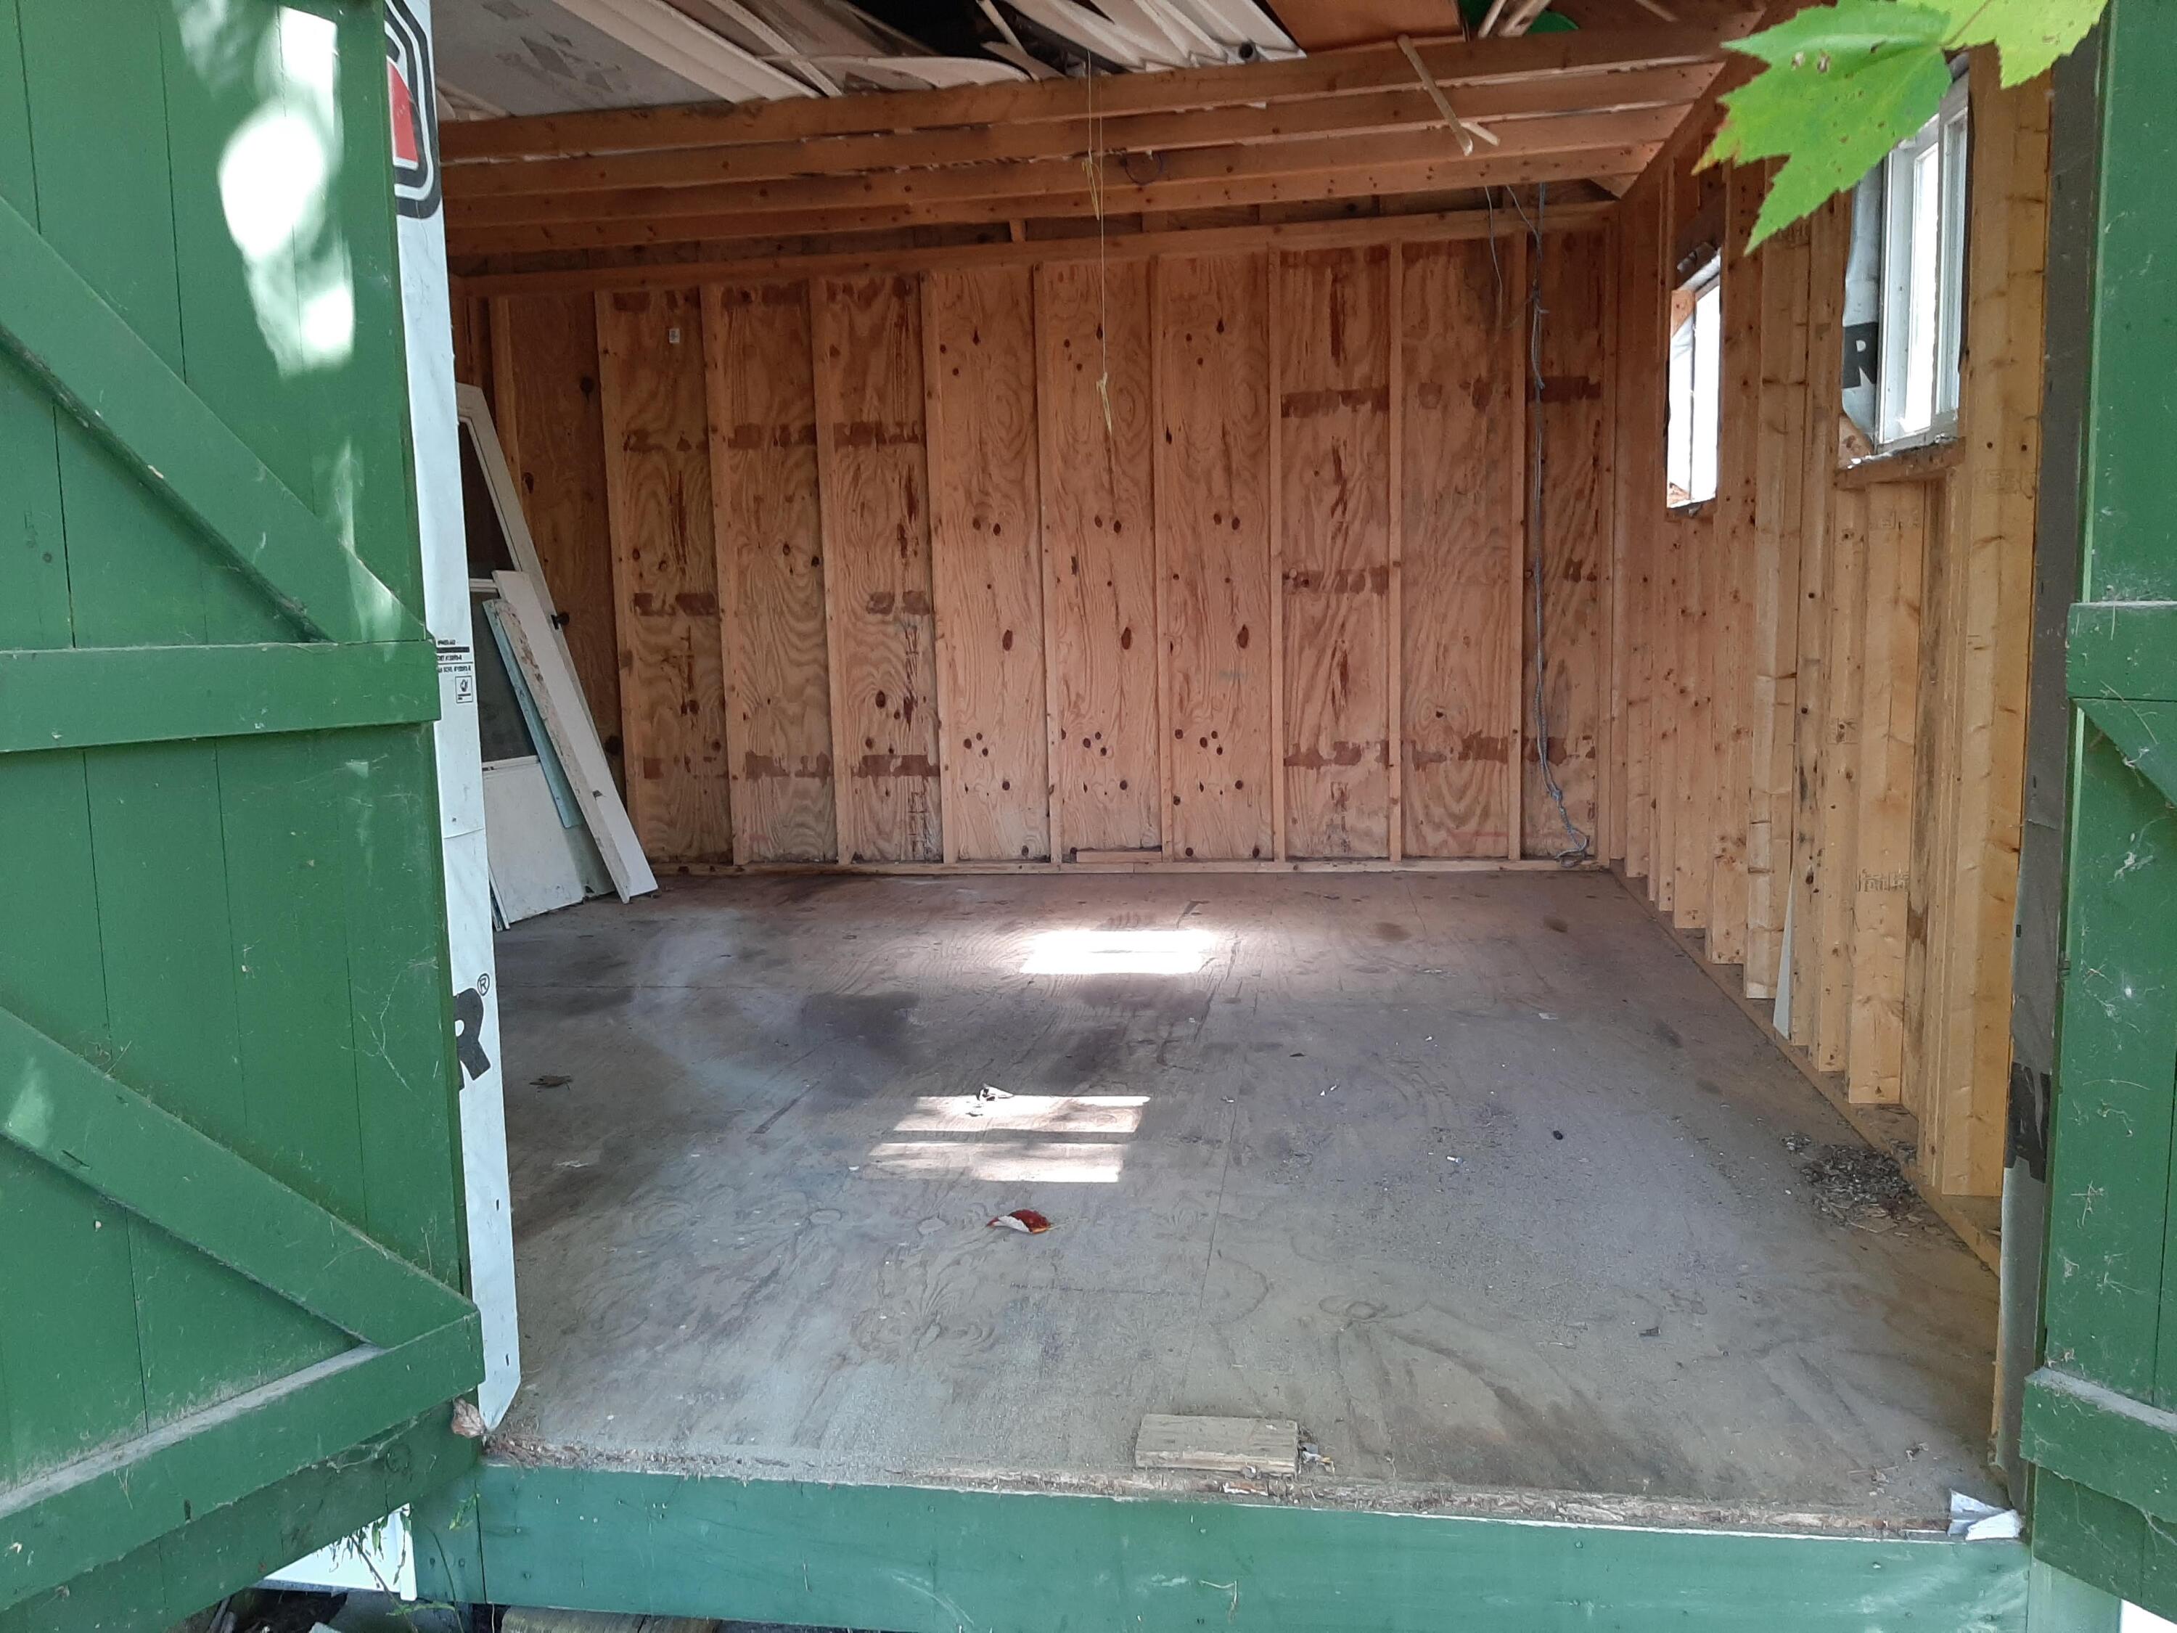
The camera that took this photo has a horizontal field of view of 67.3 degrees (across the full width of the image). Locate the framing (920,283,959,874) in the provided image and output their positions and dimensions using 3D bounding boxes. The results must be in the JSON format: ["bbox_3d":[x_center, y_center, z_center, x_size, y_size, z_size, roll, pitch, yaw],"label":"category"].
[{"bbox_3d":[-0.535,-0.878,5.932,0.038,2.108,0.089,0,8,9],"label":"framing"}]

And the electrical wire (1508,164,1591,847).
[{"bbox_3d":[1.566,-0.971,5.569,0.290,2.290,0.110,0,8,9],"label":"electrical wire"}]

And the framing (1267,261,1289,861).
[{"bbox_3d":[0.670,-0.887,5.751,0.038,2.108,0.089,0,8,9],"label":"framing"}]

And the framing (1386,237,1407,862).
[{"bbox_3d":[1.072,-0.890,5.690,0.038,2.108,0.089,0,8,9],"label":"framing"}]

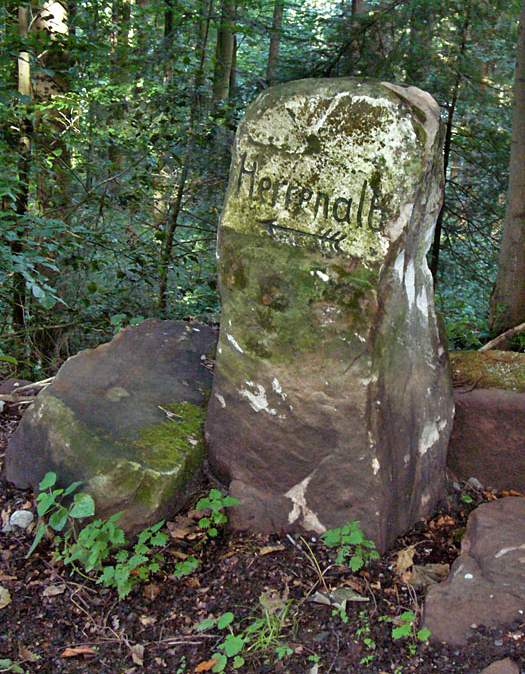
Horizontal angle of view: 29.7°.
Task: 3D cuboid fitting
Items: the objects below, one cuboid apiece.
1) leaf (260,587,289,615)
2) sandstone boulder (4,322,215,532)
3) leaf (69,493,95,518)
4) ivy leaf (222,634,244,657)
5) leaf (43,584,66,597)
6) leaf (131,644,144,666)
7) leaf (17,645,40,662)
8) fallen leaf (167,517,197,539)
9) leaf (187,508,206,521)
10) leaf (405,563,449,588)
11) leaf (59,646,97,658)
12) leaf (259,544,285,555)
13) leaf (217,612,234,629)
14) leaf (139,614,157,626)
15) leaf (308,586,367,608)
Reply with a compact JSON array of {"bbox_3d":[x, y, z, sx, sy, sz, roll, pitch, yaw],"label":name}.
[{"bbox_3d":[0.028,0.607,2.274,0.066,0.024,0.085,3,16,0],"label":"leaf"},{"bbox_3d":[-0.387,0.214,2.886,0.560,0.410,0.620,9,17,19],"label":"sandstone boulder"},{"bbox_3d":[-0.481,0.447,2.631,0.066,0.014,0.062,35,48,24],"label":"leaf"},{"bbox_3d":[-0.060,0.643,2.066,0.046,0.025,0.050,3,16,0],"label":"ivy leaf"},{"bbox_3d":[-0.479,0.584,2.283,0.052,0.013,0.040,3,16,0],"label":"leaf"},{"bbox_3d":[-0.259,0.657,2.051,0.028,0.020,0.054,3,16,0],"label":"leaf"},{"bbox_3d":[-0.510,0.693,2.168,0.048,0.015,0.038,11,16,29],"label":"leaf"},{"bbox_3d":[-0.212,0.500,2.590,0.075,0.030,0.060,3,16,0],"label":"fallen leaf"},{"bbox_3d":[-0.194,0.522,2.914,0.062,0.020,0.048,-2,15,-20],"label":"leaf"},{"bbox_3d":[0.432,0.628,2.611,0.110,0.025,0.085,12,16,33],"label":"leaf"},{"bbox_3d":[-0.406,0.695,2.189,0.078,0.015,0.028,0,14,-13],"label":"leaf"},{"bbox_3d":[0.025,0.586,2.730,0.067,0.016,0.025,-4,15,-27],"label":"leaf"},{"bbox_3d":[-0.085,0.654,2.288,0.034,0.010,0.046,29,42,33],"label":"leaf"},{"bbox_3d":[-0.254,0.623,2.185,0.040,0.013,0.032,3,16,0],"label":"leaf"},{"bbox_3d":[0.176,0.607,2.299,0.133,0.024,0.055,3,16,0],"label":"leaf"}]

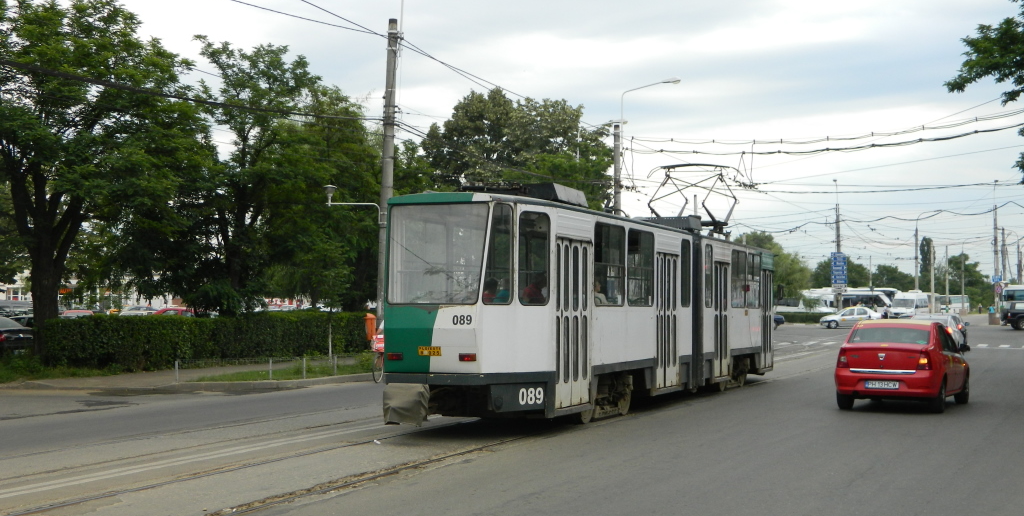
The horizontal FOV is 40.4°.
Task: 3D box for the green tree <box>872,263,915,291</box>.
[{"bbox_3d":[49.392,4.322,179.963,5.600,7.490,5.400,0,-2,0],"label":"green tree"}]

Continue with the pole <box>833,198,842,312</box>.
[{"bbox_3d":[25.090,0.417,107.058,0.360,9.990,0.360,0,-2,0],"label":"pole"}]

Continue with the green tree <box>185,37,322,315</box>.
[{"bbox_3d":[-7.623,-1.705,41.091,4.400,9.650,4.400,0,-2,0],"label":"green tree"}]

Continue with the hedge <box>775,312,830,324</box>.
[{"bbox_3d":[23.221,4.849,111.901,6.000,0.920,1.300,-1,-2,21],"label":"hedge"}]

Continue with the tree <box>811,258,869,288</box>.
[{"bbox_3d":[40.513,3.801,171.987,7.200,7.610,7.000,-1,-2,21],"label":"tree"}]

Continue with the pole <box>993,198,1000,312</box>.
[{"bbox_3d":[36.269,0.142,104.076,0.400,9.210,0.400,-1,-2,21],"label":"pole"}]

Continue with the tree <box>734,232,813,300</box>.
[{"bbox_3d":[21.838,1.793,117.014,6.400,7.880,6.200,0,-2,0],"label":"tree"}]

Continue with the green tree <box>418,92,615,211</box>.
[{"bbox_3d":[0.257,-1.957,65.117,8.600,11.930,8.200,0,-2,0],"label":"green tree"}]

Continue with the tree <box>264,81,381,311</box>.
[{"bbox_3d":[-6.673,-1.419,48.086,4.500,9.350,4.500,0,-2,0],"label":"tree"}]

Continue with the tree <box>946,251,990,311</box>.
[{"bbox_3d":[71.428,4.034,218.017,7.200,9.490,7.000,-1,-2,21],"label":"tree"}]

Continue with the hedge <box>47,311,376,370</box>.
[{"bbox_3d":[-7.740,2.281,38.342,1.150,1.400,14.200,-1,-2,21],"label":"hedge"}]

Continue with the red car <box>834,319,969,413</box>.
[{"bbox_3d":[6.760,1.775,23.850,1.760,1.520,4.270,-1,-2,25],"label":"red car"}]

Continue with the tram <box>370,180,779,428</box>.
[{"bbox_3d":[2.187,0.875,24.660,2.250,3.300,18.350,-1,-2,21],"label":"tram"}]

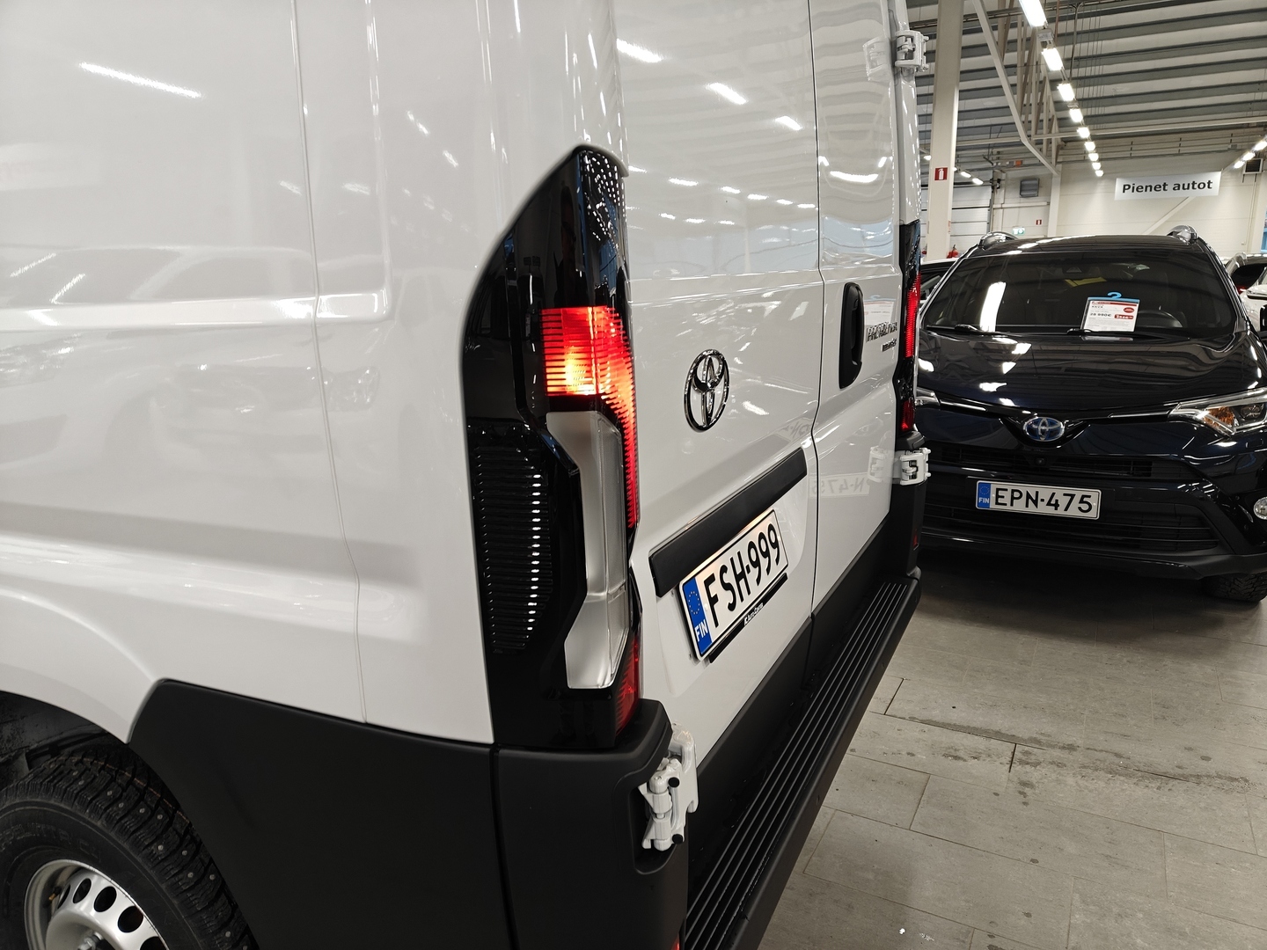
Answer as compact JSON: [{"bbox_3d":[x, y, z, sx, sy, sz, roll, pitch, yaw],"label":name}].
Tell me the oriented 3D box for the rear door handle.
[{"bbox_3d":[0.477,-0.303,1.890,0.050,0.220,0.140,5,15,26],"label":"rear door handle"}]

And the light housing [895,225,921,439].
[{"bbox_3d":[0.740,-0.403,2.496,0.138,0.625,0.170,5,15,26],"label":"light housing"}]

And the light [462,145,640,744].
[{"bbox_3d":[-0.066,-0.005,0.924,0.138,0.625,0.170,5,15,26],"label":"light"}]

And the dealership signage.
[{"bbox_3d":[18.779,-10.128,30.835,3.200,0.770,0.060,6,15,28],"label":"dealership signage"}]

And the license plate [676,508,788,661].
[{"bbox_3d":[0.172,0.163,1.450,0.015,0.118,0.442,-11,8,29],"label":"license plate"}]

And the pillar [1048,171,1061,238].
[{"bbox_3d":[15.767,-9.087,33.043,0.330,4.500,0.330,6,15,28],"label":"pillar"}]

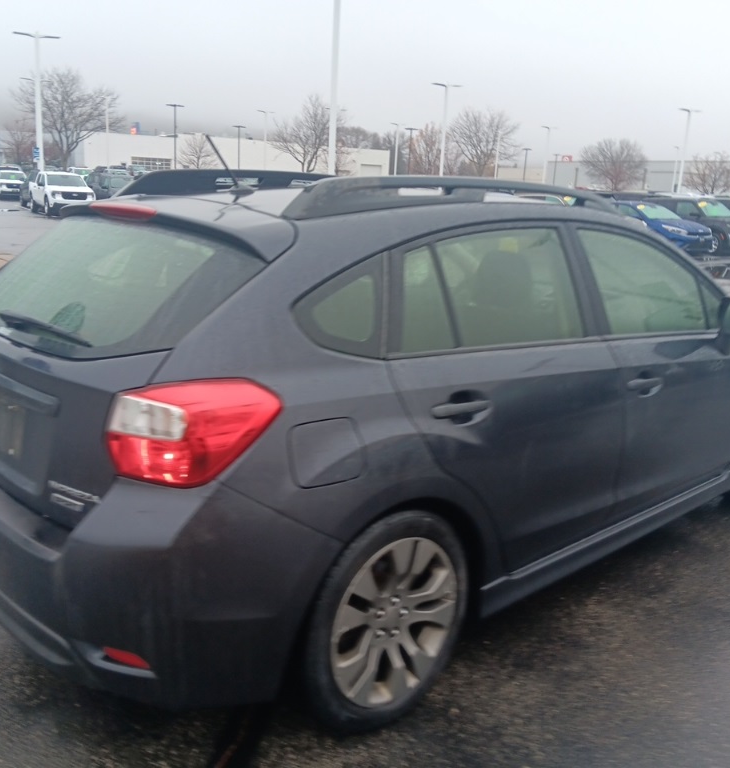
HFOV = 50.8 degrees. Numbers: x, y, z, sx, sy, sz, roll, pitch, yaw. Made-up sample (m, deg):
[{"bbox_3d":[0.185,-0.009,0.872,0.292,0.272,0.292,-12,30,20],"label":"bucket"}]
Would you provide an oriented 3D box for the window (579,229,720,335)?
[{"bbox_3d":[1.107,-0.381,2.925,0.890,0.410,0.060,-10,0,-41],"label":"window"}]

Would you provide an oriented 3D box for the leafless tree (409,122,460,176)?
[{"bbox_3d":[7.587,-23.756,84.000,5.440,9.170,5.440,4,12,5],"label":"leafless tree"}]

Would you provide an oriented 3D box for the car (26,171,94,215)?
[{"bbox_3d":[-12.866,-8.115,32.718,1.880,1.760,5.100,-5,16,-32],"label":"car"}]

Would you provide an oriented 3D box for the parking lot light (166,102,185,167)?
[{"bbox_3d":[-16.647,-20.396,67.314,1.600,7.790,0.350,-5,16,-30],"label":"parking lot light"}]

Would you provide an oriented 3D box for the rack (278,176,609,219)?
[{"bbox_3d":[0.387,-0.565,2.405,1.600,0.135,0.085,-8,16,-42],"label":"rack"}]

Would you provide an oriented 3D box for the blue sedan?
[{"bbox_3d":[8.424,-4.961,24.011,1.800,1.435,4.640,-5,15,-26],"label":"blue sedan"}]

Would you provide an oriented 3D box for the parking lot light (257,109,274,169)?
[{"bbox_3d":[-8.996,-20.471,69.257,1.650,7.810,0.350,-5,16,-30],"label":"parking lot light"}]

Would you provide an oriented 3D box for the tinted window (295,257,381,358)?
[{"bbox_3d":[-0.064,-0.180,1.861,0.300,0.270,0.050,-10,0,-35],"label":"tinted window"}]

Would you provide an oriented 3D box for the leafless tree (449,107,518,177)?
[{"bbox_3d":[12.013,-22.798,78.000,6.820,10.160,6.820,5,12,9],"label":"leafless tree"}]

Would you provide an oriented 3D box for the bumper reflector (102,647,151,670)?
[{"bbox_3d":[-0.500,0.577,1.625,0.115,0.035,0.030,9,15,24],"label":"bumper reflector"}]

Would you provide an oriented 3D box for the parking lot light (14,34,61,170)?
[{"bbox_3d":[-15.298,-12.285,36.331,2.050,8.050,0.400,-4,15,-23],"label":"parking lot light"}]

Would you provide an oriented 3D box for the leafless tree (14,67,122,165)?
[{"bbox_3d":[-25.441,-21.536,66.000,9.130,10.430,9.130,-2,13,-21],"label":"leafless tree"}]

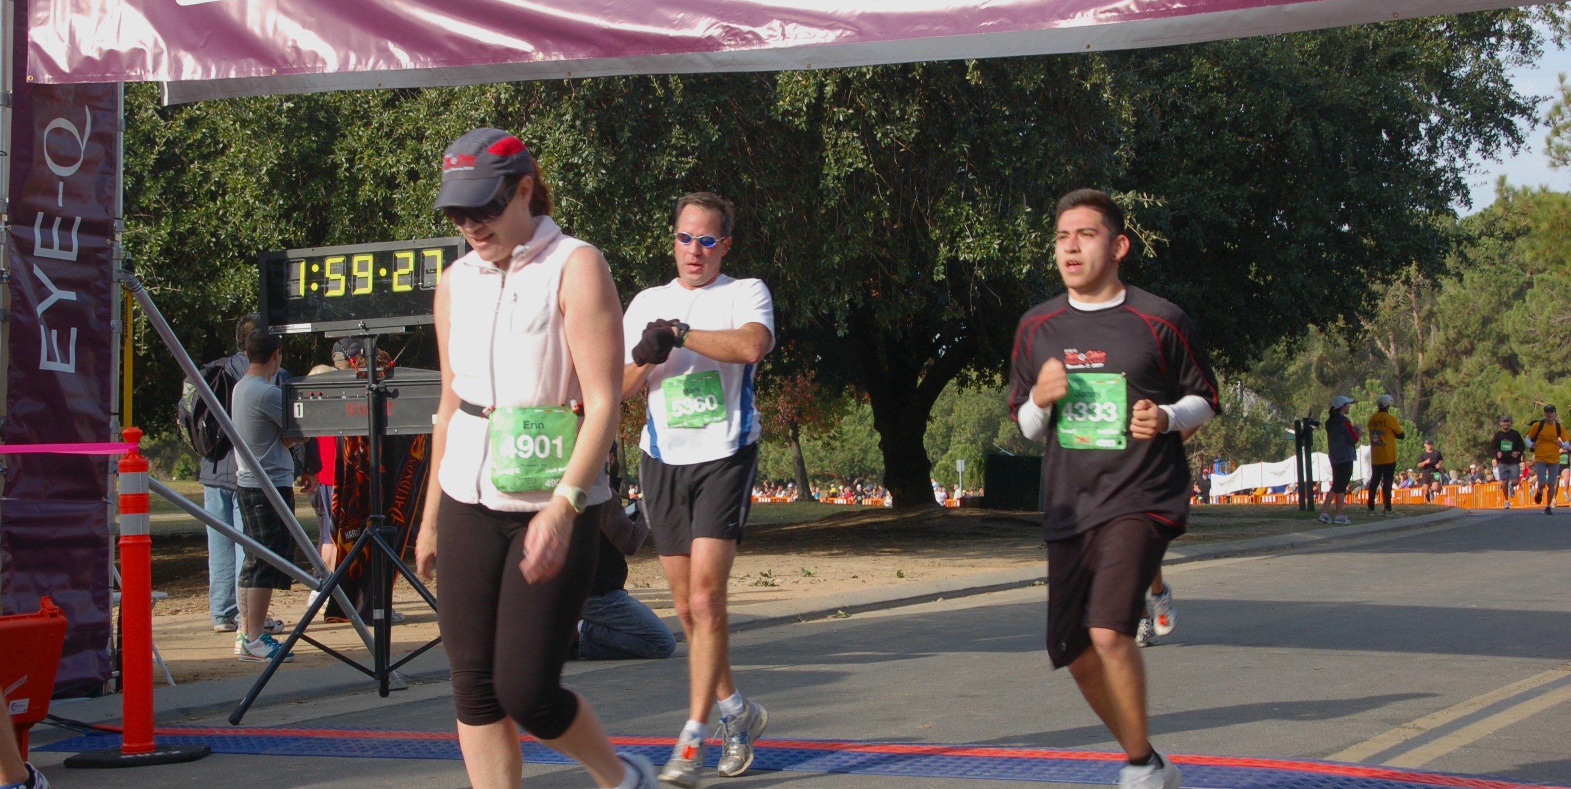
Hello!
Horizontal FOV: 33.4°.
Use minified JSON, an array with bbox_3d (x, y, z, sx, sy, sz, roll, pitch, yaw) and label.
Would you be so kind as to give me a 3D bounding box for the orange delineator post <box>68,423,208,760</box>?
[{"bbox_3d":[-2.146,0.668,8.650,0.460,1.080,0.430,-1,-1,0],"label":"orange delineator post"}]

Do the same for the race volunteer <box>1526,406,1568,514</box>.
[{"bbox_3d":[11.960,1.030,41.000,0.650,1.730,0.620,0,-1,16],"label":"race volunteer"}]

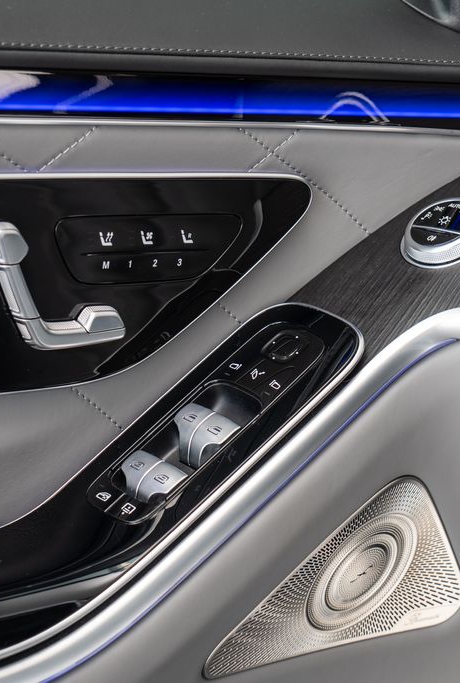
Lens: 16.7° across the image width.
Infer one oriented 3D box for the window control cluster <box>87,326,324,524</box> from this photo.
[{"bbox_3d":[-0.010,0.045,0.884,0.161,0.025,0.055,-43,37,-20],"label":"window control cluster"}]

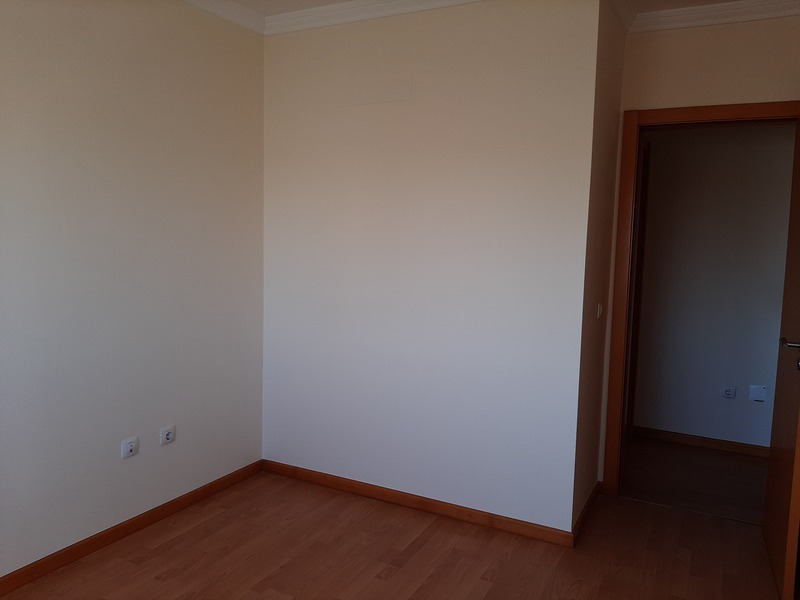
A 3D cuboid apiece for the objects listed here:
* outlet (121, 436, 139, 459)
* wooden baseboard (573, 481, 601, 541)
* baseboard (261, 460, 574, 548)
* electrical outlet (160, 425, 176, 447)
[{"bbox_3d":[-1.232,0.676,2.849,0.012,0.083,0.083,4,6,27],"label":"outlet"},{"bbox_3d":[0.951,1.076,3.167,0.015,0.070,0.702,4,6,27],"label":"wooden baseboard"},{"bbox_3d":[-0.001,1.041,3.283,1.813,0.070,0.015,4,6,27],"label":"baseboard"},{"bbox_3d":[-1.129,0.662,3.044,0.012,0.083,0.083,4,6,27],"label":"electrical outlet"}]

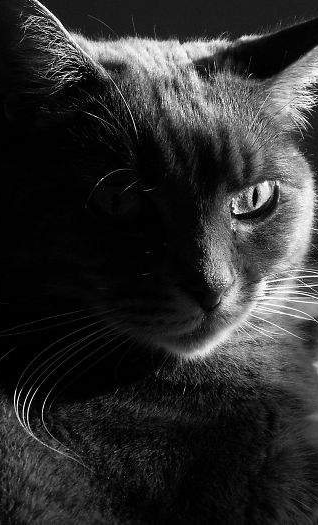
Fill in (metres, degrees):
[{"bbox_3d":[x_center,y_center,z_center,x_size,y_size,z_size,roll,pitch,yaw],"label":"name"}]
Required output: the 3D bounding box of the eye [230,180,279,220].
[{"bbox_3d":[0.033,-0.021,0.425,0.018,0.013,0.009,-10,15,-32],"label":"eye"}]

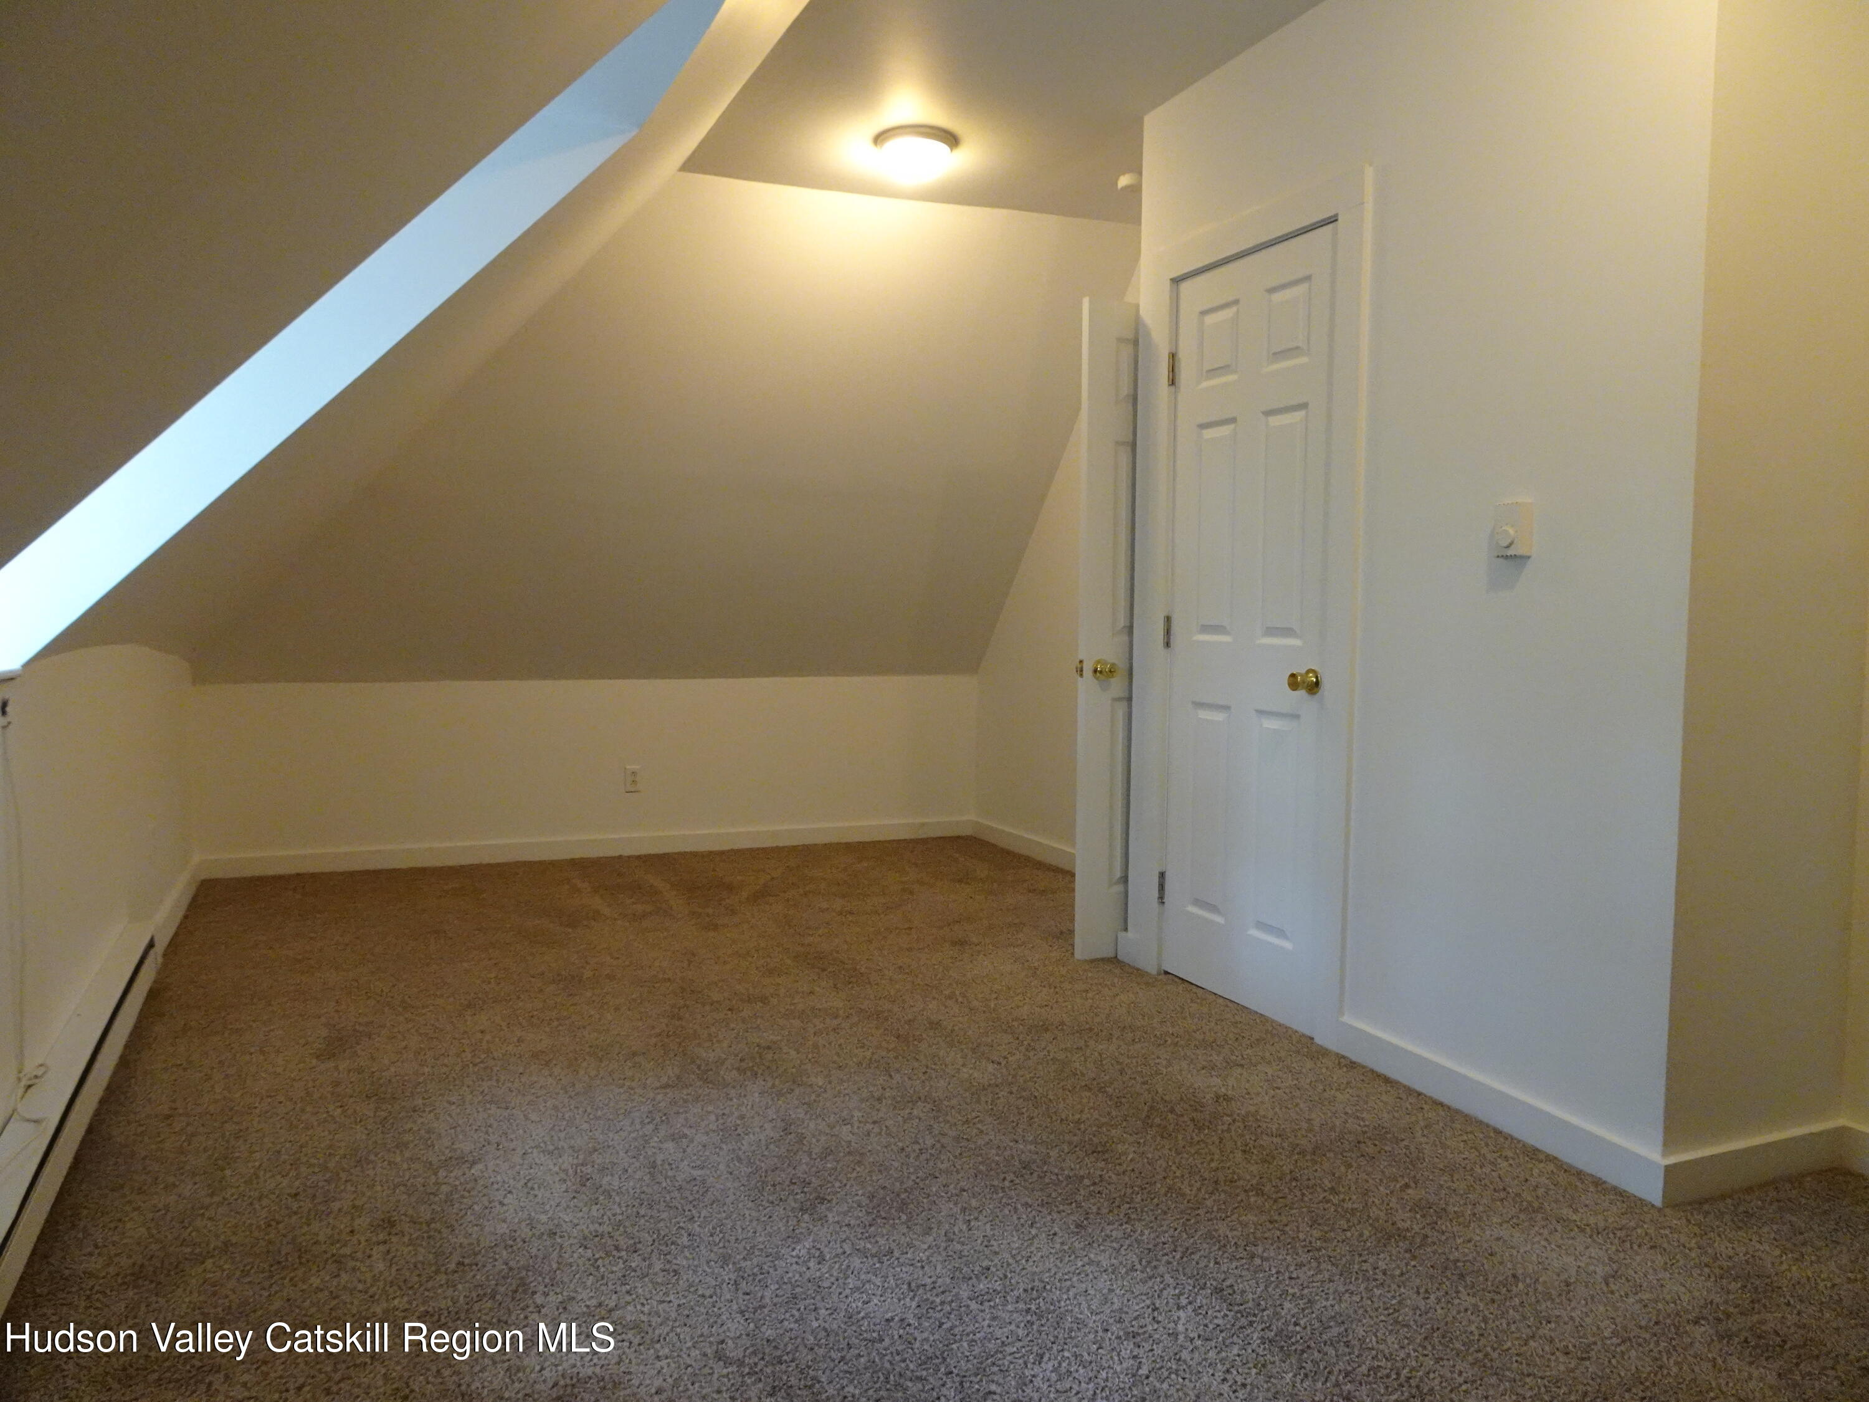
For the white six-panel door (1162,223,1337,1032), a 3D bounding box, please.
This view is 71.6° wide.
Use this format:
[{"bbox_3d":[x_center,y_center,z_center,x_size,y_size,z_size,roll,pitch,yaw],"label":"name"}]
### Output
[{"bbox_3d":[0.854,-0.183,3.511,0.040,2.013,0.715,-1,4,-23],"label":"white six-panel door"}]

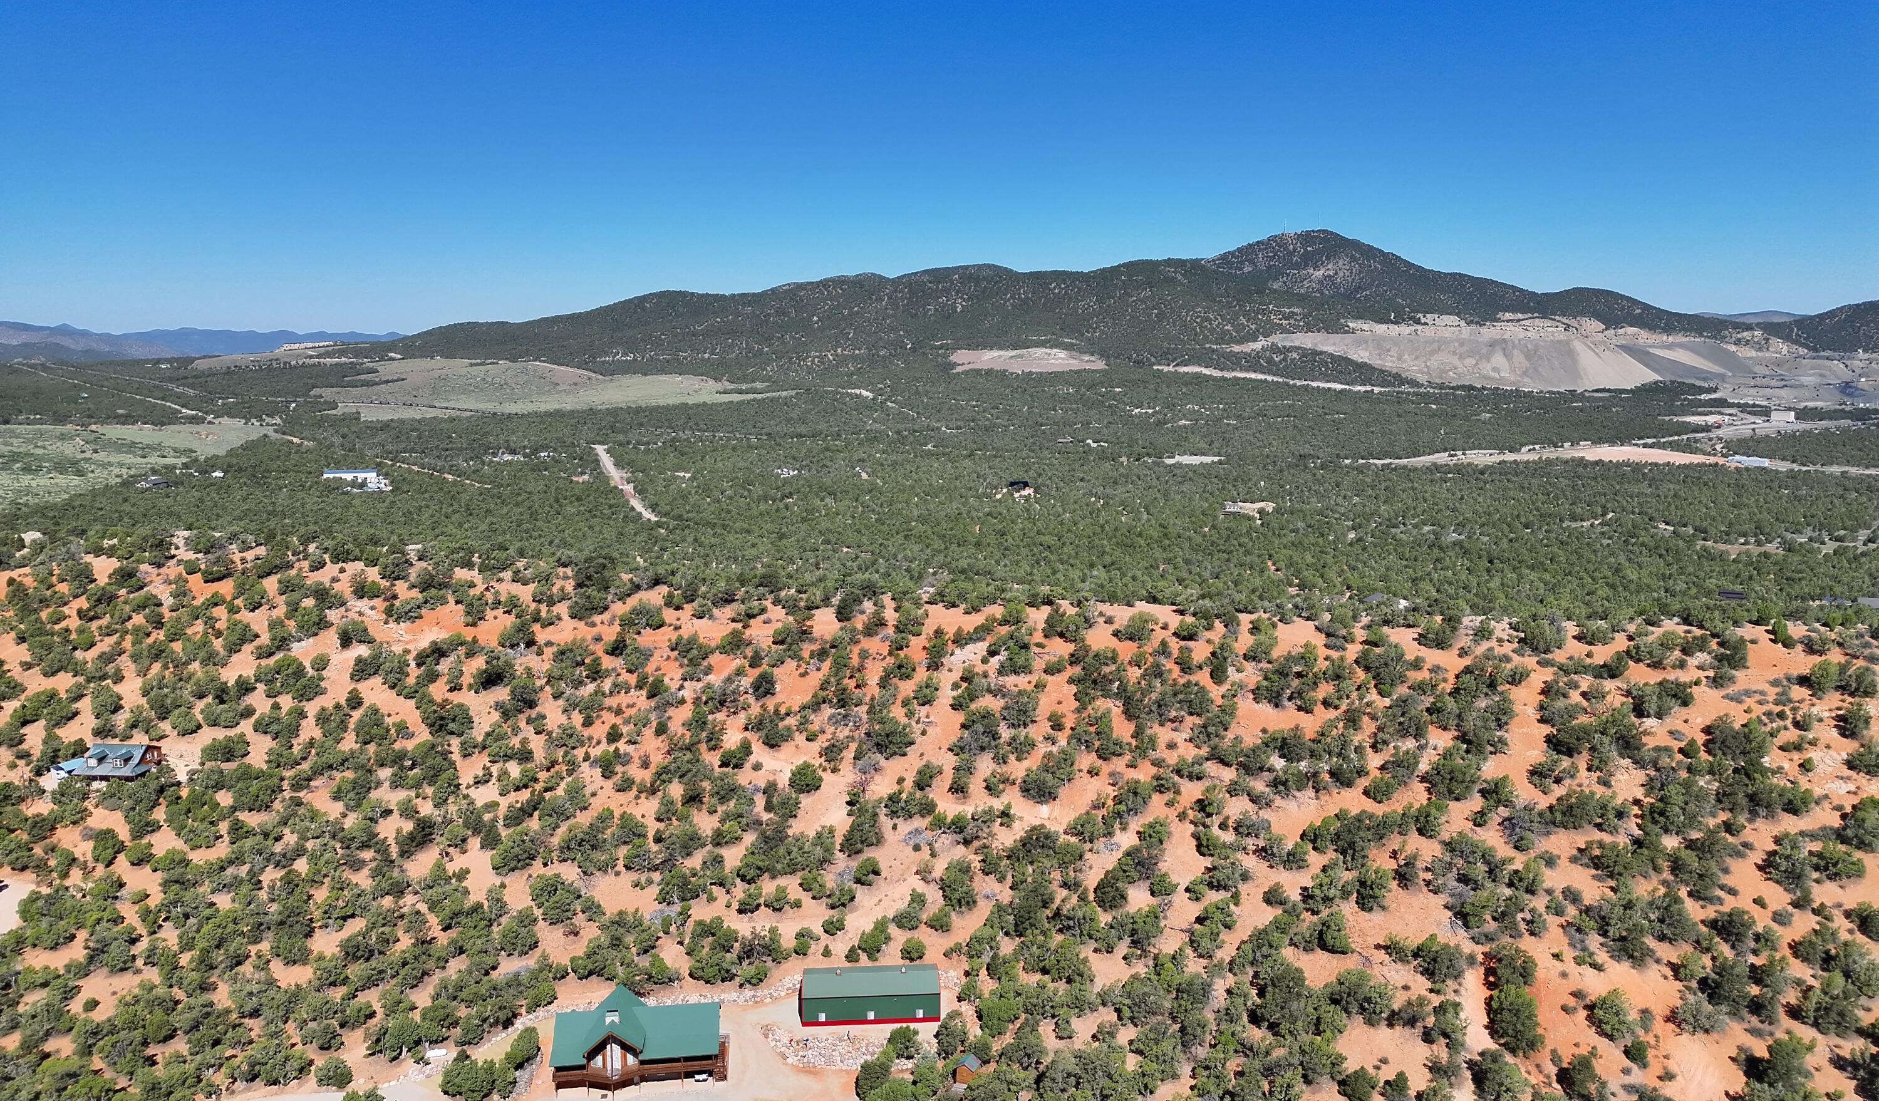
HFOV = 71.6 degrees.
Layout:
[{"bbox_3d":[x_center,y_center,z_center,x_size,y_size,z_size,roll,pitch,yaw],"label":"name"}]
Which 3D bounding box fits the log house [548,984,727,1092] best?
[{"bbox_3d":[-39.040,64.320,171.580,22.390,9.650,12.940,-1,9,-8],"label":"log house"}]

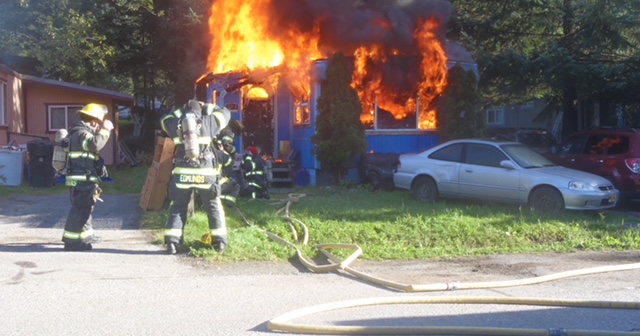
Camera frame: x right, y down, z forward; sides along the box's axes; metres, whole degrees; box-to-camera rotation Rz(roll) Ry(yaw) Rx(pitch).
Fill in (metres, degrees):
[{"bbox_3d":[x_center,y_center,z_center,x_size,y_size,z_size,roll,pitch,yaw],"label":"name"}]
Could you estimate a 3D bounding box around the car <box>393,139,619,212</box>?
[{"bbox_3d":[3.654,0.113,14.309,4.450,1.370,1.700,3,5,41],"label":"car"}]

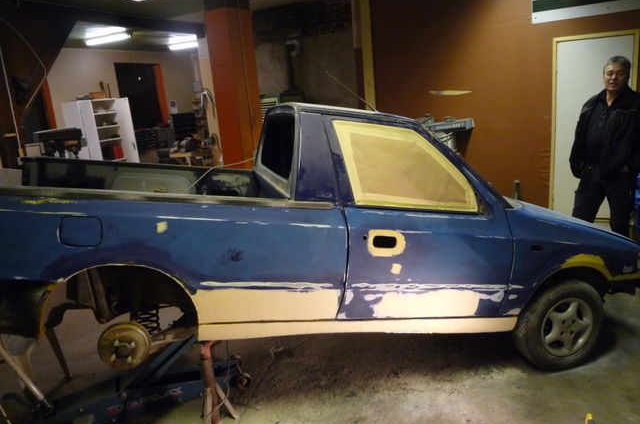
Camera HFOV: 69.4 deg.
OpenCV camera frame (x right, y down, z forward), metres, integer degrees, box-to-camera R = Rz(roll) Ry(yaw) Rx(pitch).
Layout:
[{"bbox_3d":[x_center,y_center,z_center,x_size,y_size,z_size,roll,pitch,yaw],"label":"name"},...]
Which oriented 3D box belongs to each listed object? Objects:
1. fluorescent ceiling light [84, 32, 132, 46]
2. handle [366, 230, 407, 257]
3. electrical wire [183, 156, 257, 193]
[{"bbox_3d":[-3.963,-3.224,8.640,1.150,0.100,0.190,1,12,28],"label":"fluorescent ceiling light"},{"bbox_3d":[0.336,0.159,2.337,0.205,0.135,0.040,2,9,-15],"label":"handle"},{"bbox_3d":[-0.812,-0.308,3.700,0.530,0.280,0.500,-5,11,0],"label":"electrical wire"}]

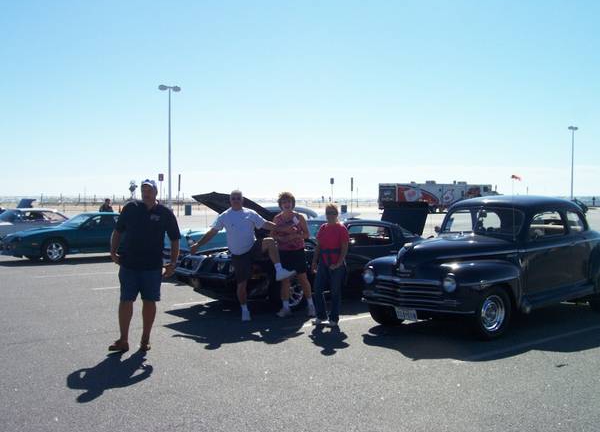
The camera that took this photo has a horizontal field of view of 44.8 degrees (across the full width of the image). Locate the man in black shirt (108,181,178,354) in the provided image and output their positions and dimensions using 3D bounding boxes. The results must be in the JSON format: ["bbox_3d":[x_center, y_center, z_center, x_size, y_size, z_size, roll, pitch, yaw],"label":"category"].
[{"bbox_3d":[-1.718,0.528,8.019,0.760,1.850,0.450,0,1,-6],"label":"man in black shirt"}]

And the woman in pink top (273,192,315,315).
[{"bbox_3d":[-0.078,0.533,10.240,0.590,1.730,0.450,0,1,9],"label":"woman in pink top"}]

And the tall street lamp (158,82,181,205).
[{"bbox_3d":[-11.625,-5.841,64.871,0.650,11.650,2.100,1,2,44],"label":"tall street lamp"}]

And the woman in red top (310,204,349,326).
[{"bbox_3d":[0.398,0.630,9.628,0.520,1.560,0.360,0,1,5],"label":"woman in red top"}]

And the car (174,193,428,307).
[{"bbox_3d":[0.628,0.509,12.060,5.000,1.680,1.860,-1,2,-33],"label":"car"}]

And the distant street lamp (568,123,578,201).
[{"bbox_3d":[38.435,-6.812,102.465,0.650,11.650,2.100,1,2,44],"label":"distant street lamp"}]

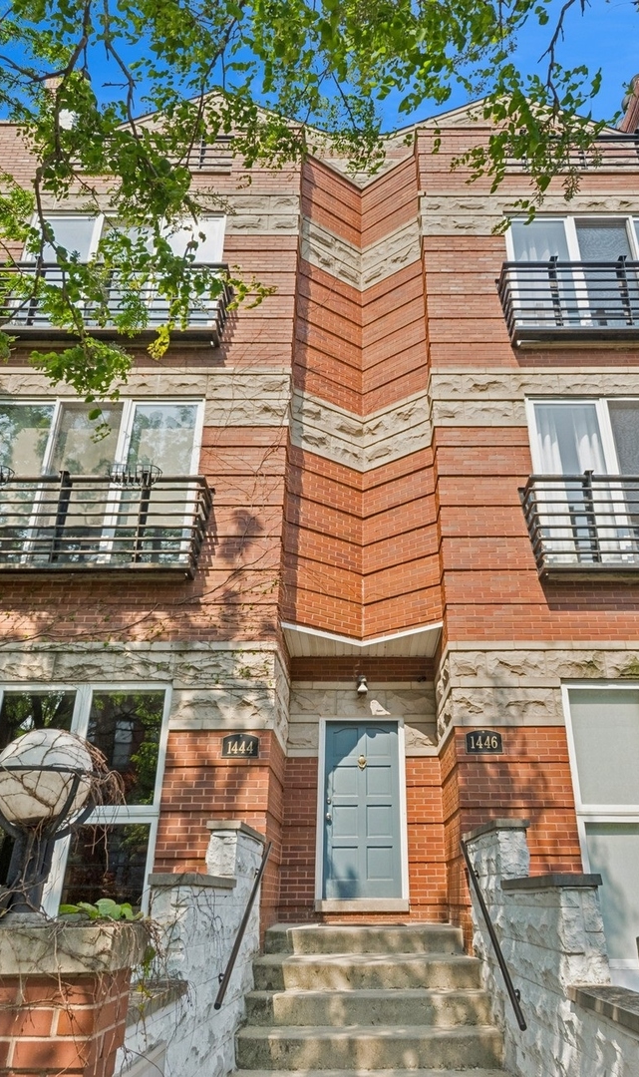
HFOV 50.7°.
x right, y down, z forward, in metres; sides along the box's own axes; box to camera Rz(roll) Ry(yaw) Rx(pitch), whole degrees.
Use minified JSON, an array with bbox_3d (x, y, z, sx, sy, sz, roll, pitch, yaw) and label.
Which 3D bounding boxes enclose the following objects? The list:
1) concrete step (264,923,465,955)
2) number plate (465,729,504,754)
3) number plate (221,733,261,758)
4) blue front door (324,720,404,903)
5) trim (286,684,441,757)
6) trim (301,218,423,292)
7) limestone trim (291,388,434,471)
[{"bbox_3d":[0.432,4.041,6.866,1.863,0.193,1.100,0,-25,1],"label":"concrete step"},{"bbox_3d":[1.654,2.045,6.782,0.375,0.230,0.030,0,-25,1],"label":"number plate"},{"bbox_3d":[-0.792,2.087,6.797,0.375,0.230,0.030,0,-25,1],"label":"number plate"},{"bbox_3d":[0.517,3.191,7.987,0.907,1.965,0.060,0,-24,1],"label":"blue front door"},{"bbox_3d":[0.530,2.223,8.265,1.820,0.900,0.140,0,-24,1],"label":"trim"},{"bbox_3d":[0.658,-4.445,10.556,1.800,0.910,0.680,0,-25,1],"label":"trim"},{"bbox_3d":[0.570,-1.477,9.211,1.830,0.900,0.640,0,-24,1],"label":"limestone trim"}]

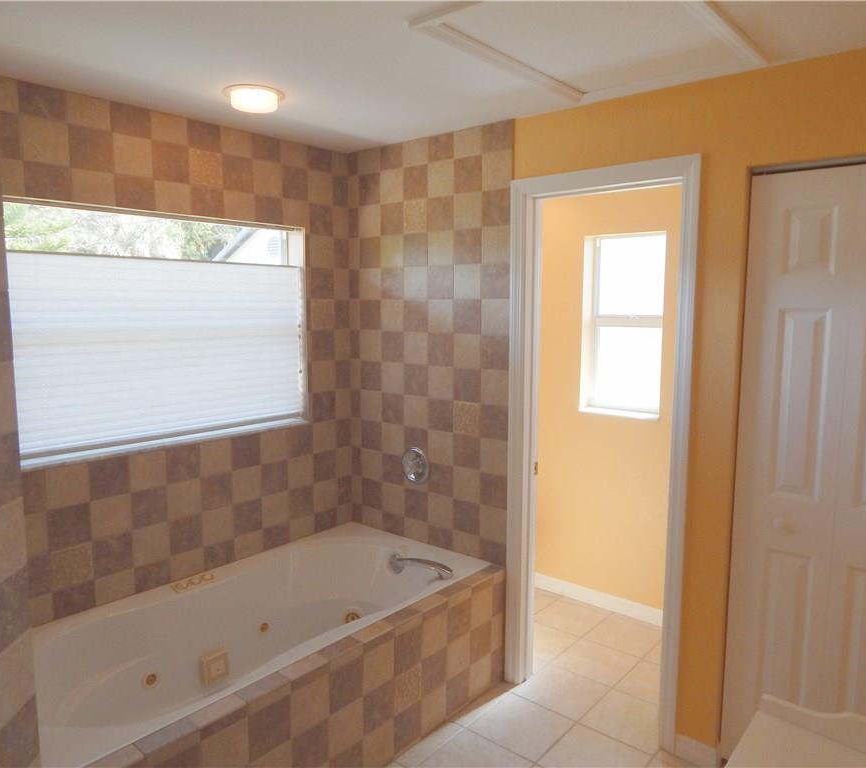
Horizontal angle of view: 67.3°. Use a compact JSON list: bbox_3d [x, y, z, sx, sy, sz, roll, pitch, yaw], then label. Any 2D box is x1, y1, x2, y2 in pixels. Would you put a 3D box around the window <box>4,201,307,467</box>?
[{"bbox_3d":[-1.053,-0.219,2.657,0.110,0.918,1.280,6,9,40],"label":"window"}]

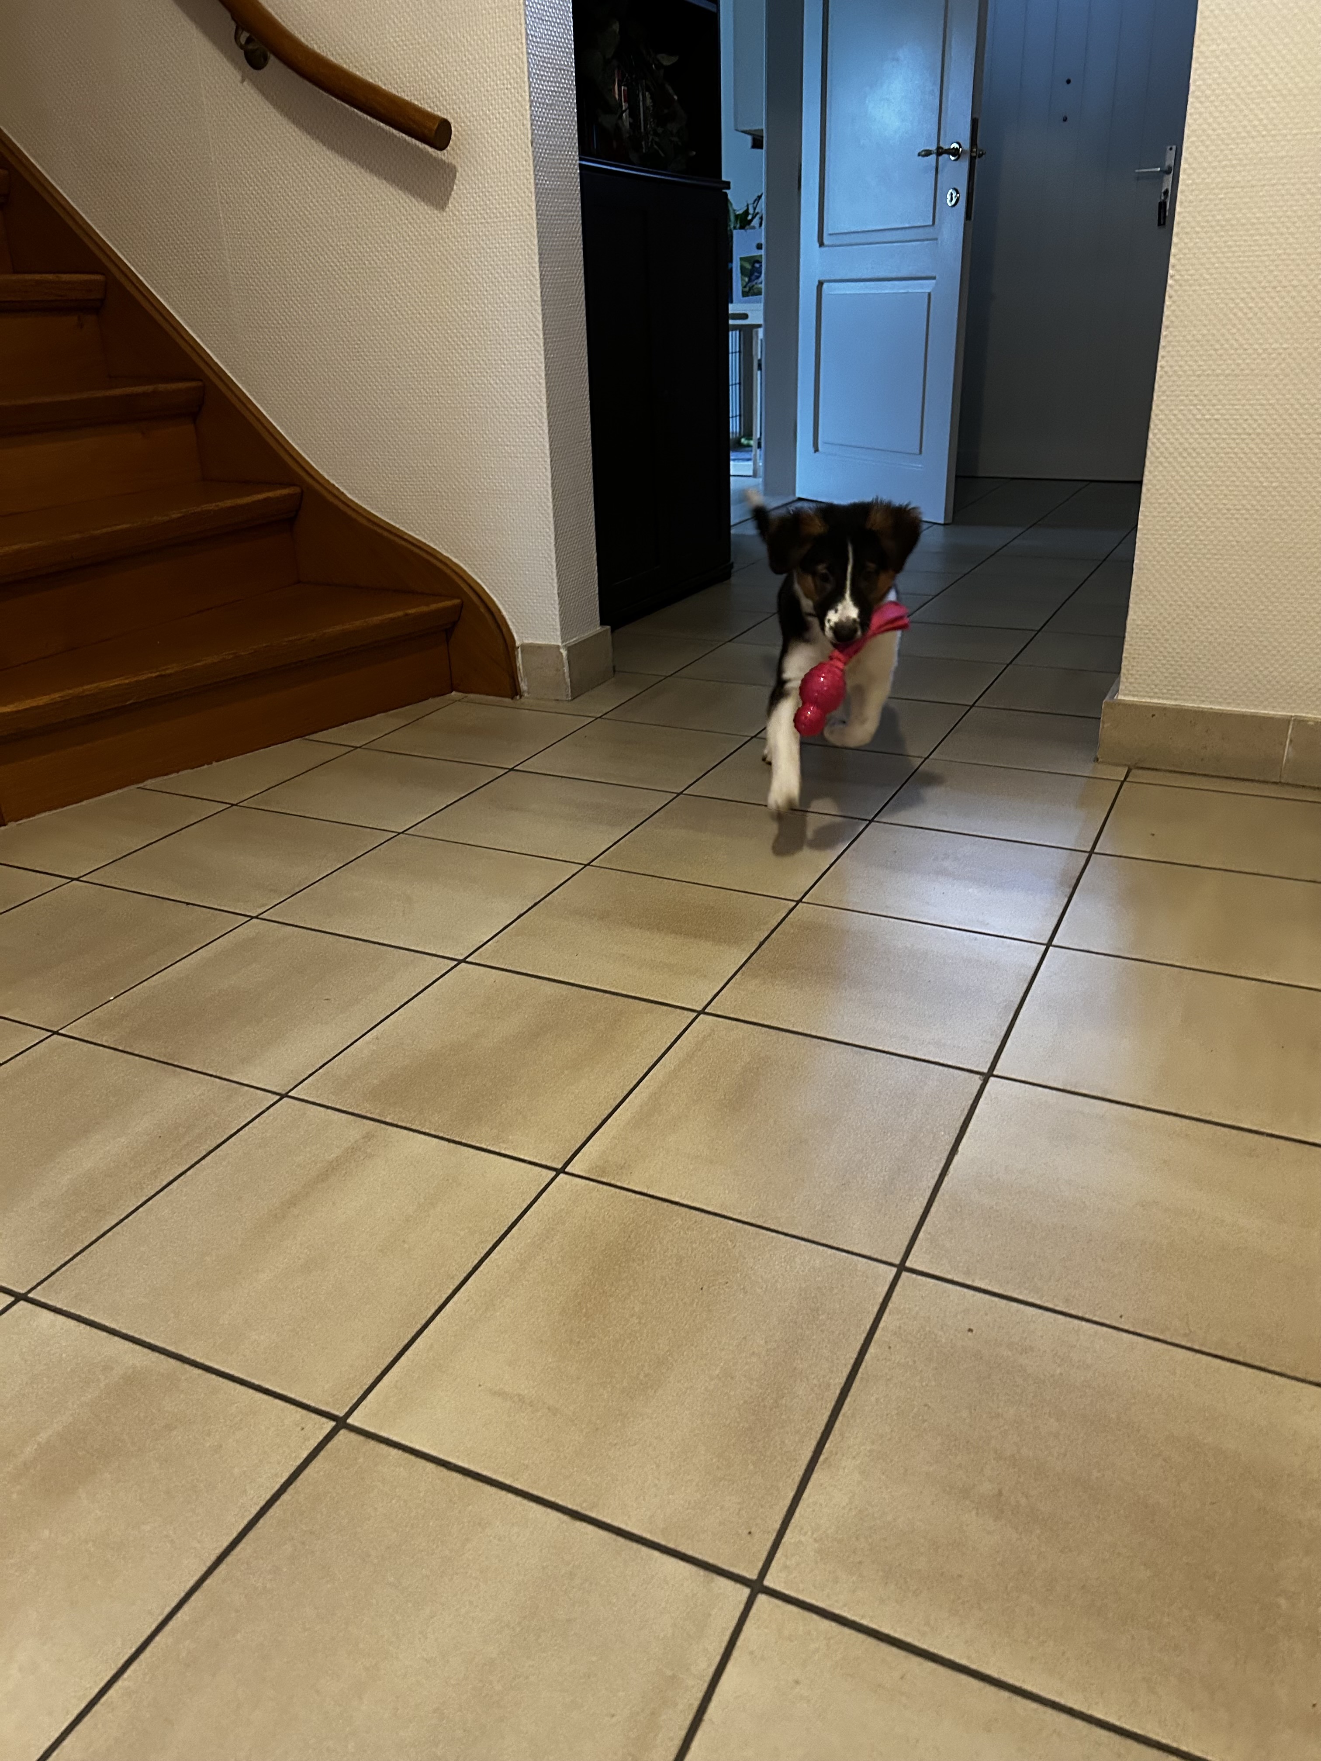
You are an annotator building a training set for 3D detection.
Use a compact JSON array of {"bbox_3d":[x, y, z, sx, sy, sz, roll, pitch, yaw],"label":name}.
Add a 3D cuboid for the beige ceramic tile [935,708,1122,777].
[{"bbox_3d":[0.636,-0.227,2.209,0.297,0.012,0.297,10,26,24],"label":"beige ceramic tile"}]

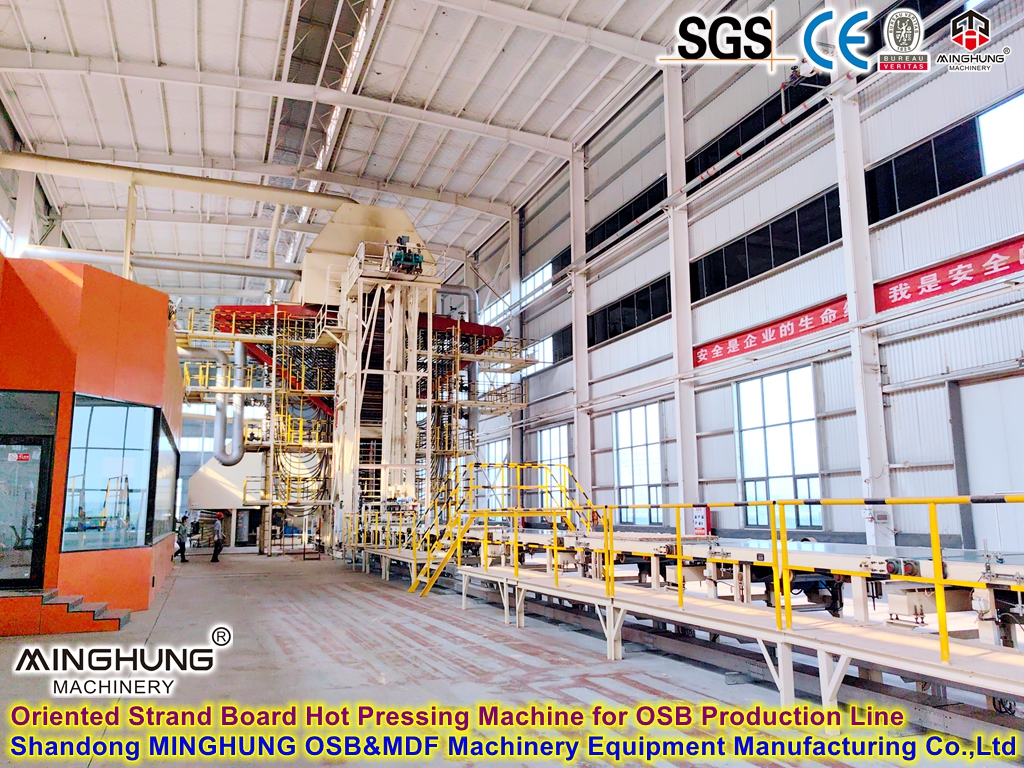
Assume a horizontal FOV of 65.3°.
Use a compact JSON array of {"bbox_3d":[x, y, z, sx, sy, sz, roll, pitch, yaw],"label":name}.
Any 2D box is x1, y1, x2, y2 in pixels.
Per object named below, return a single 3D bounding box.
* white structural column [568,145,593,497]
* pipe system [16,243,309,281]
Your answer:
[{"bbox_3d":[2.969,-1.598,34.295,0.560,17.440,0.270,3,-10,-21],"label":"white structural column"},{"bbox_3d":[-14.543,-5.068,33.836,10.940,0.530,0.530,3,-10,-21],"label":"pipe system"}]

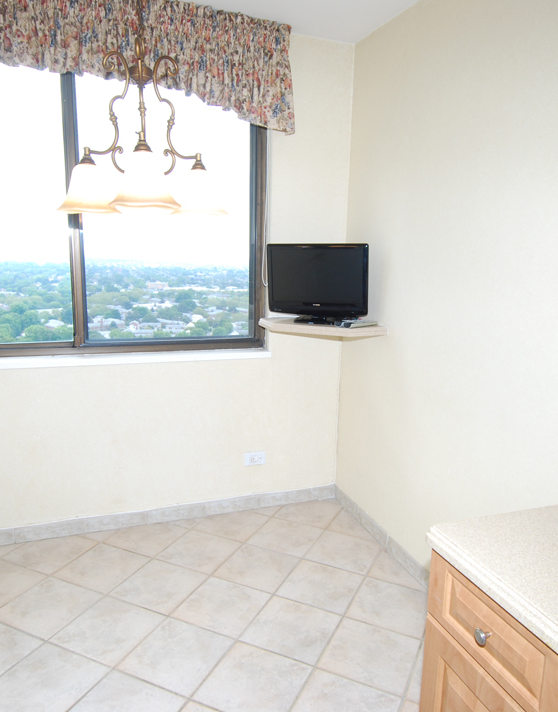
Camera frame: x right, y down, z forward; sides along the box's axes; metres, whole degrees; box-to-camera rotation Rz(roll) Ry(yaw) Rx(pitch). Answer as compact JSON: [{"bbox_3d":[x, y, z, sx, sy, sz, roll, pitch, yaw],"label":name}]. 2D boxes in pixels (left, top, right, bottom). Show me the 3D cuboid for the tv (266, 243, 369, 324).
[{"bbox_3d":[0.186,-0.361,2.665,0.505,0.389,0.170,6,11,24],"label":"tv"}]

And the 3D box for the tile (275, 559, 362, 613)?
[{"bbox_3d":[0.195,1.064,2.459,0.323,0.010,0.323,6,10,24],"label":"tile"}]

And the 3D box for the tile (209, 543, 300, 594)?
[{"bbox_3d":[-0.102,1.034,2.594,0.323,0.010,0.323,6,10,24],"label":"tile"}]

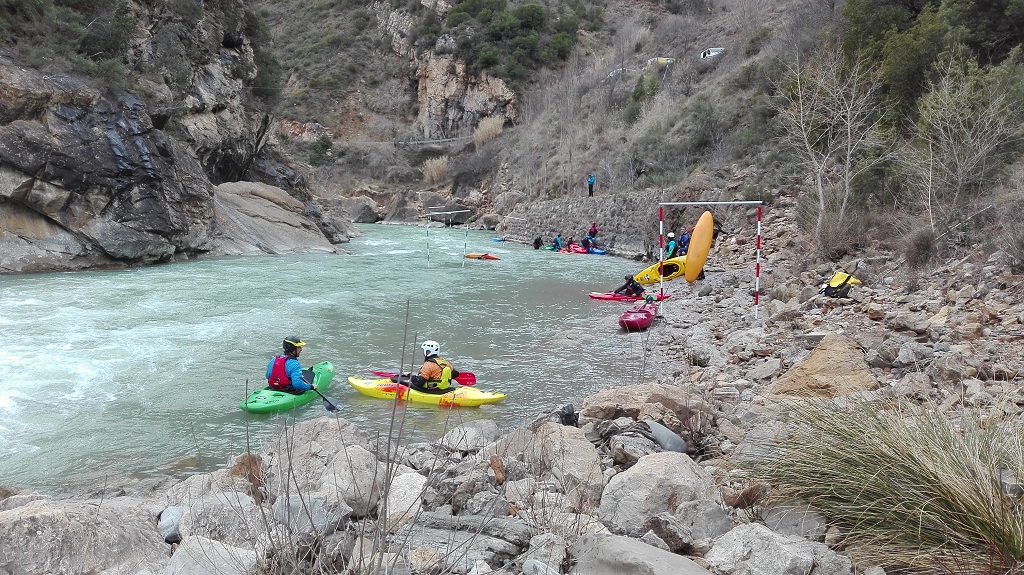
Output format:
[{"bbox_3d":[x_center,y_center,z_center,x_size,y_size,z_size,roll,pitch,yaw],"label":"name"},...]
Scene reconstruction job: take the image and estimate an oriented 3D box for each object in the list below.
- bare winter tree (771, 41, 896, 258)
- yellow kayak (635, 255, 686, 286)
[{"bbox_3d":[10.606,-4.538,24.100,3.900,6.700,3.700,0,6,0],"label":"bare winter tree"},{"bbox_3d":[5.161,-0.583,24.400,2.500,0.660,0.380,-15,-16,-12],"label":"yellow kayak"}]

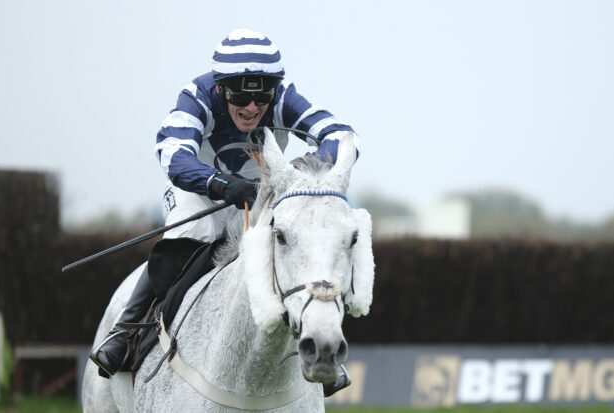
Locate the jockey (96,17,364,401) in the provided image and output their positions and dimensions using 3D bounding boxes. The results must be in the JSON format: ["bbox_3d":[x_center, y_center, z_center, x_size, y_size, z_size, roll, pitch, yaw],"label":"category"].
[{"bbox_3d":[-0.240,0.030,6.200,0.820,1.160,0.950,0,-1,-14],"label":"jockey"}]

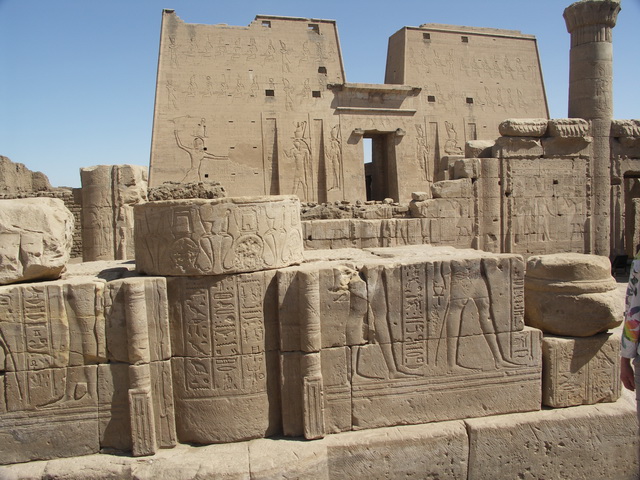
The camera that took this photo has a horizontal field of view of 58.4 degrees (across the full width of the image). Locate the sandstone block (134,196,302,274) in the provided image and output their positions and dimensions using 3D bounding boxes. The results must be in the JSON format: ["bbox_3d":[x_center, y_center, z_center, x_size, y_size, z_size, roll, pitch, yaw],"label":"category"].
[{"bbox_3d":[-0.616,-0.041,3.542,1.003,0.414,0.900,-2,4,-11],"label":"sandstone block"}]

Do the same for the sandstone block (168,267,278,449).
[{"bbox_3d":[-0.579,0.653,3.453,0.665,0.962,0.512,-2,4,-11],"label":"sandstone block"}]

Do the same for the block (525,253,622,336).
[{"bbox_3d":[1.748,0.368,3.984,0.634,0.481,0.614,-2,4,-11],"label":"block"}]

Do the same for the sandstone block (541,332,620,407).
[{"bbox_3d":[1.663,0.831,3.941,0.501,0.445,0.491,-2,4,-11],"label":"sandstone block"}]

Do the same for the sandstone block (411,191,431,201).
[{"bbox_3d":[2.299,-0.998,13.146,0.327,0.205,0.286,-4,4,-33],"label":"sandstone block"}]

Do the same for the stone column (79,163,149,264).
[{"bbox_3d":[-4.676,-0.523,13.008,1.350,2.329,0.972,-2,4,-11],"label":"stone column"}]

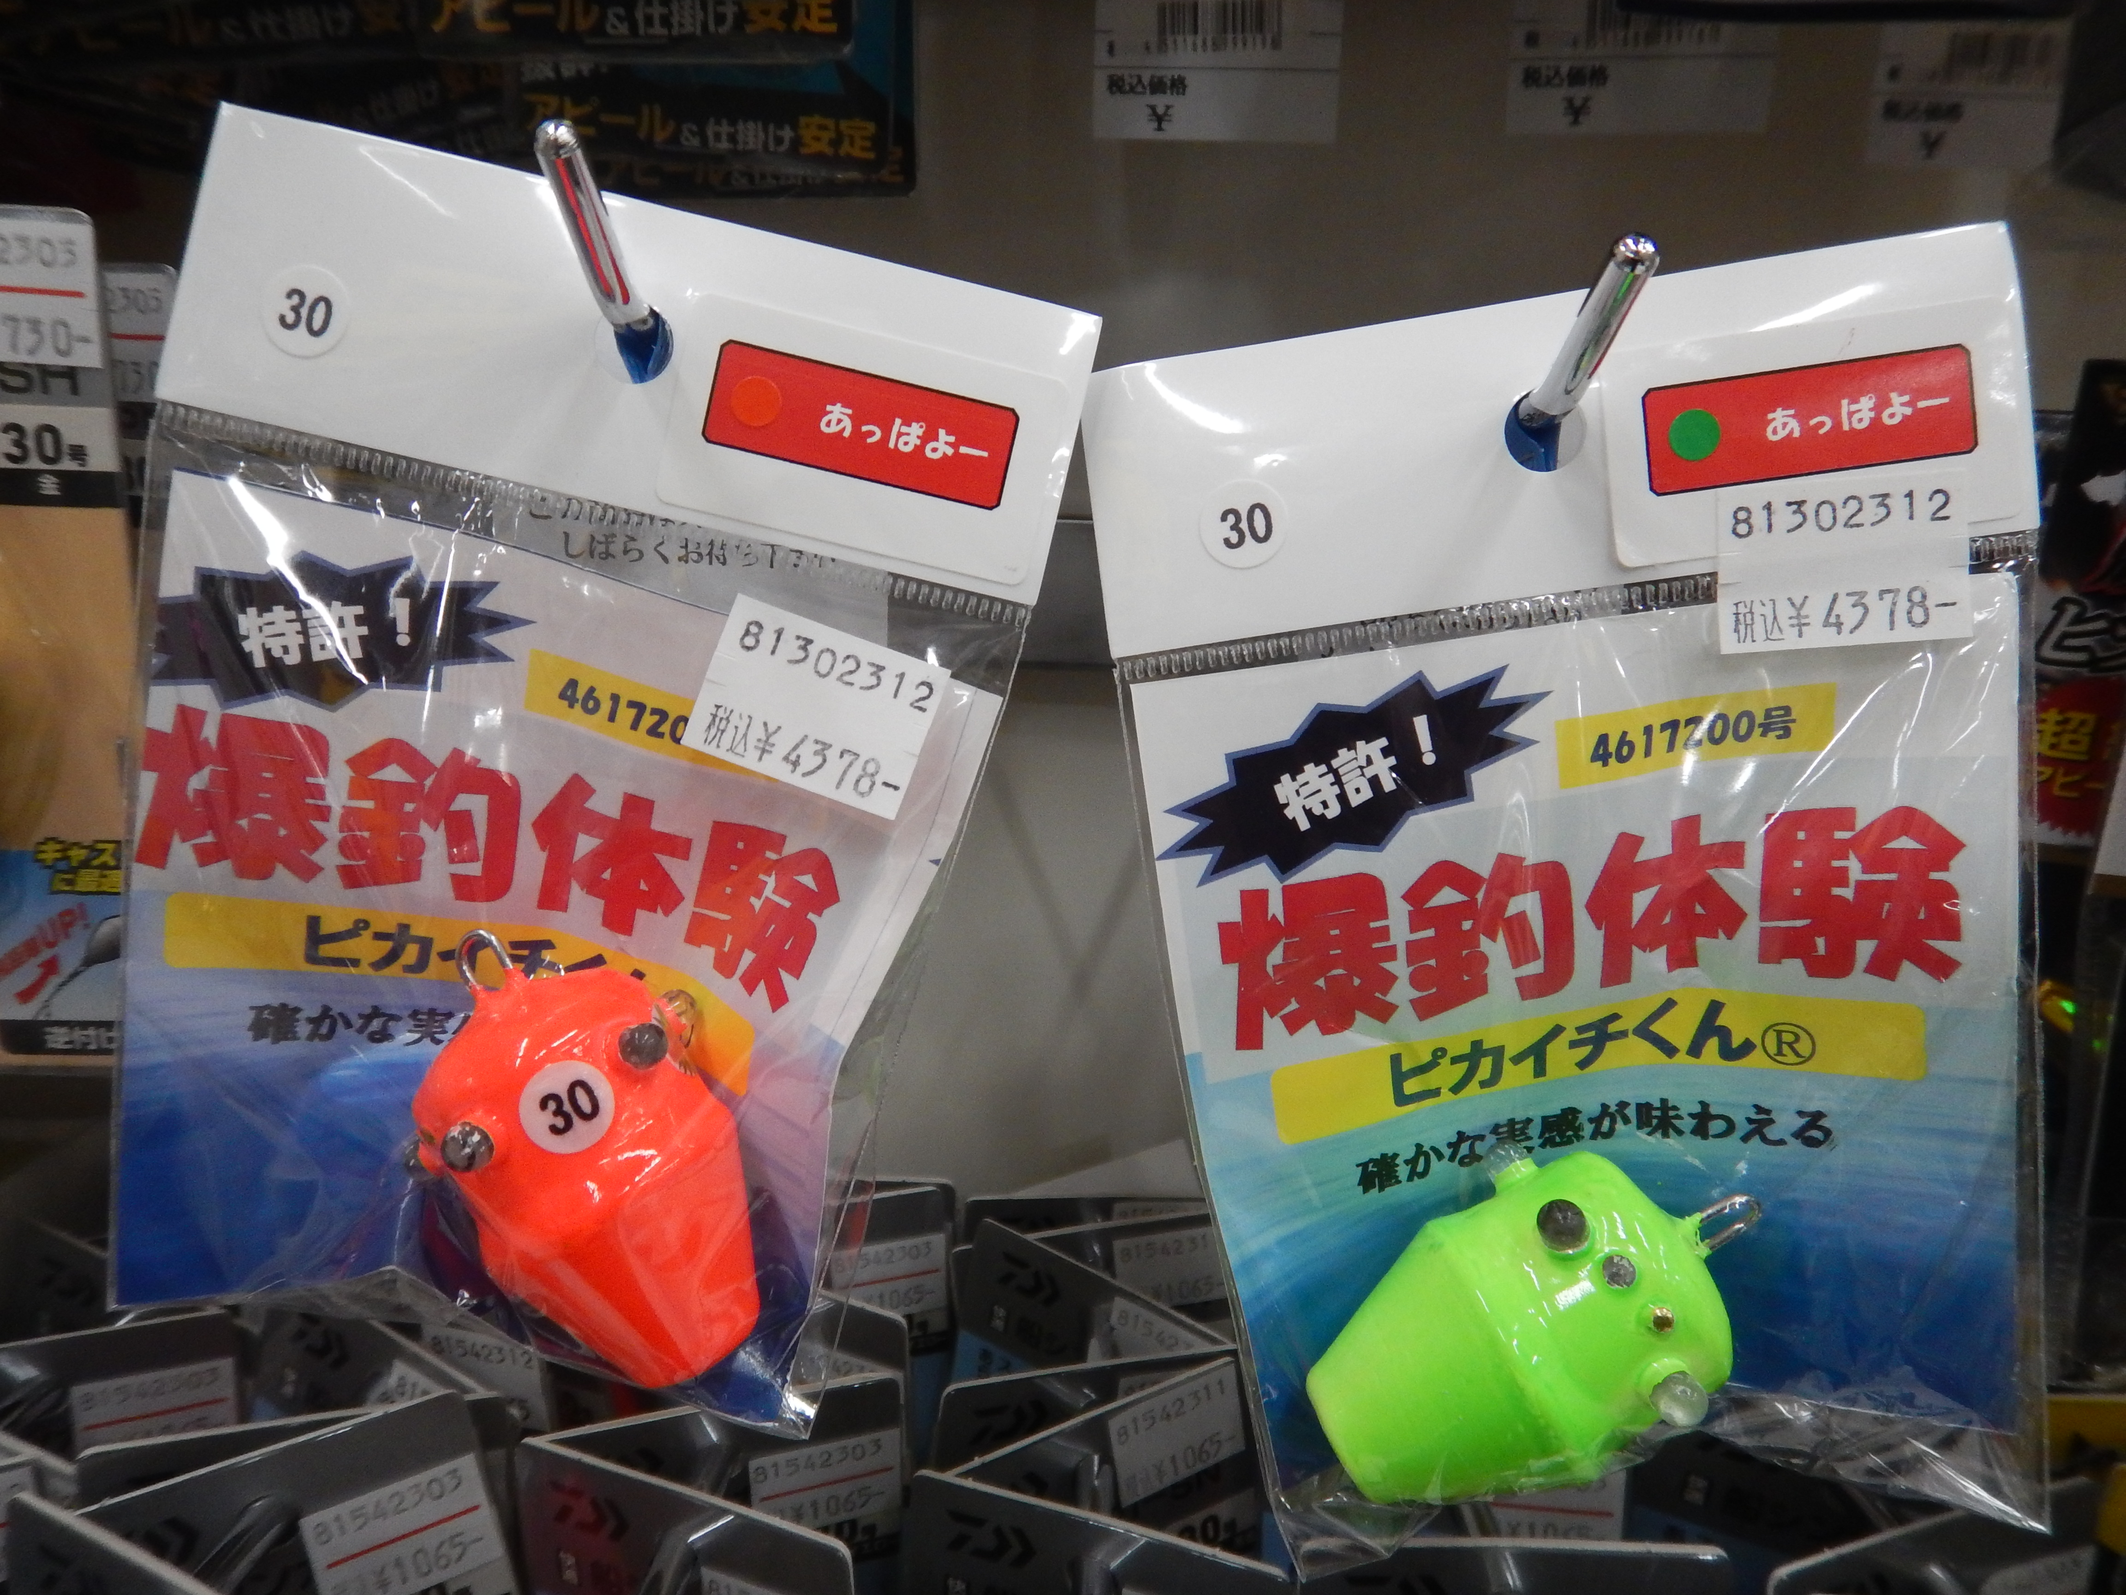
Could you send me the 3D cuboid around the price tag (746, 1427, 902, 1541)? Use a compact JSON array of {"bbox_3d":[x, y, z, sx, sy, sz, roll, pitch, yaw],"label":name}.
[{"bbox_3d":[-0.036,0.105,0.225,0.023,0.016,0.001,-5,19,-20],"label":"price tag"}]

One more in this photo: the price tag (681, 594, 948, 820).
[{"bbox_3d":[-0.025,-0.009,0.147,0.023,0.016,0.001,21,0,0],"label":"price tag"}]

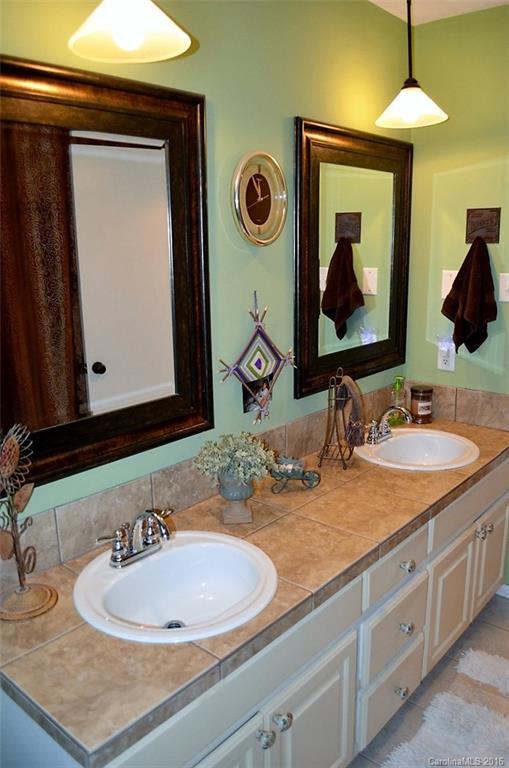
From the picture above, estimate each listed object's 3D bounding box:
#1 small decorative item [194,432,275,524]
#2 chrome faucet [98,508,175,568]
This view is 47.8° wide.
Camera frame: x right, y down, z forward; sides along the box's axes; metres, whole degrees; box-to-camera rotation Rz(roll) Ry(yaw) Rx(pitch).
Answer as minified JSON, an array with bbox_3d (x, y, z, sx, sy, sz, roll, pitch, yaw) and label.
[{"bbox_3d":[-0.056,0.260,1.639,0.213,0.253,0.210,-2,12,-5],"label":"small decorative item"},{"bbox_3d":[-0.253,0.365,1.388,0.140,0.140,0.230,10,16,40],"label":"chrome faucet"}]

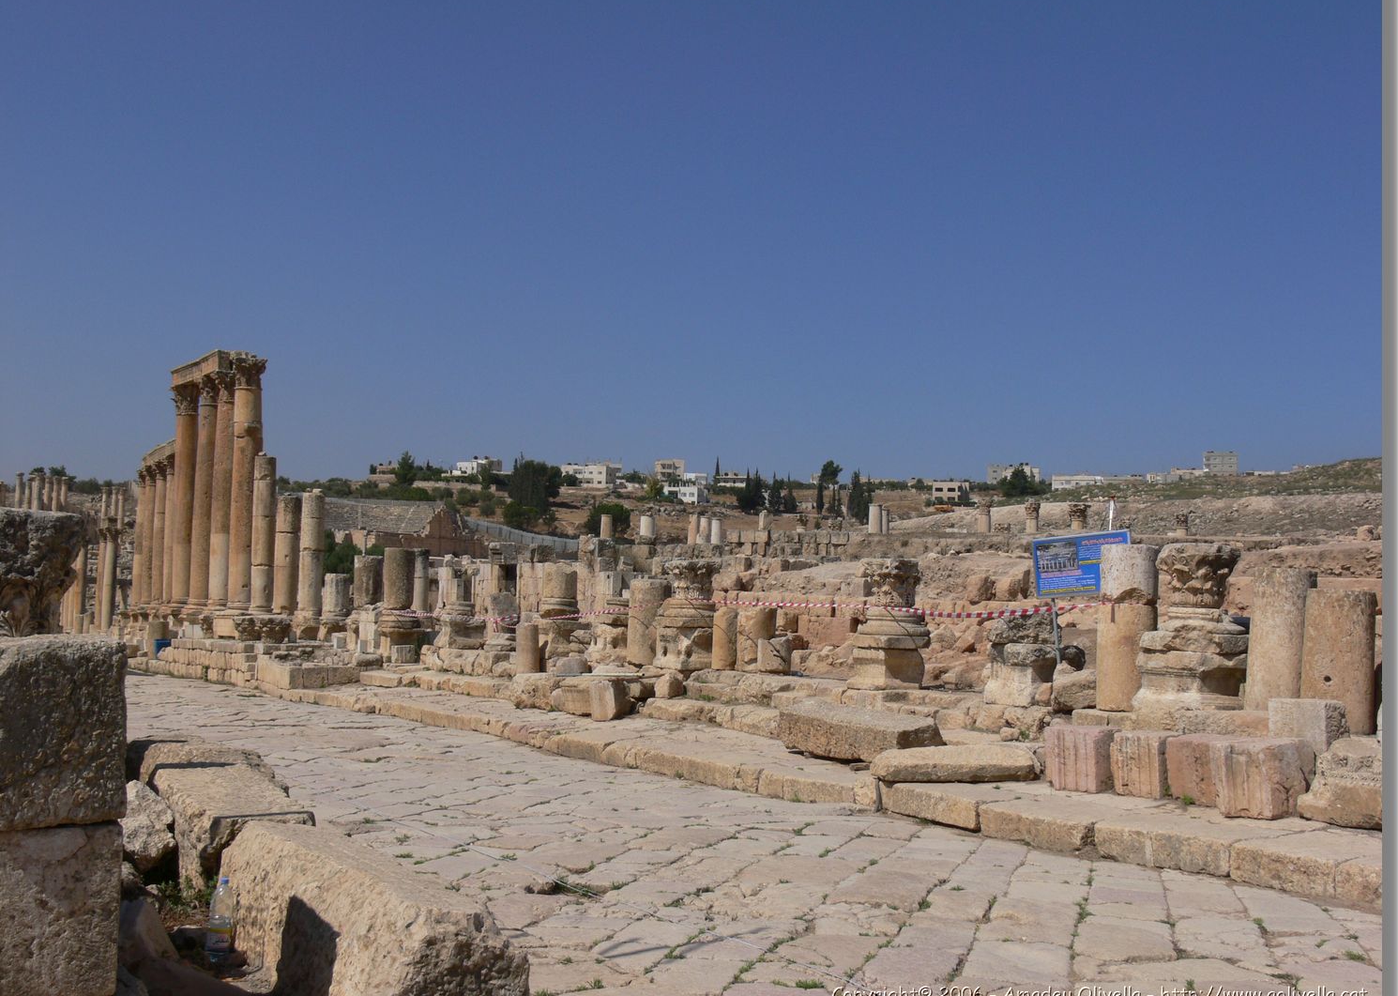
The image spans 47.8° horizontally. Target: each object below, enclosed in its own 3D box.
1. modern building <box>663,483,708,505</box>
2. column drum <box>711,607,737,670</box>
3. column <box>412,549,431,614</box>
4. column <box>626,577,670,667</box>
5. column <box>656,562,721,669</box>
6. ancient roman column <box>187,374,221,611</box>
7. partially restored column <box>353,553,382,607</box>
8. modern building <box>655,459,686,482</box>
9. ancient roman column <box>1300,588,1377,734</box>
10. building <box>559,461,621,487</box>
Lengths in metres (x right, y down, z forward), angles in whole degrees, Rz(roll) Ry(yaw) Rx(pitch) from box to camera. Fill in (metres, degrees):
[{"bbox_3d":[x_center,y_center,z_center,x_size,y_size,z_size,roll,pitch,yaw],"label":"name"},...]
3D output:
[{"bbox_3d":[-3.507,-1.109,430.000,9.500,5.900,8.500,1,-3,20],"label":"modern building"},{"bbox_3d":[0.424,2.388,26.700,0.420,1.050,0.420,2,-2,0],"label":"column drum"},{"bbox_3d":[-8.807,2.659,50.000,0.500,2.050,0.500,4,-4,-32],"label":"column"},{"bbox_3d":[-0.921,2.249,28.600,0.730,1.600,0.730,2,-2,0],"label":"column"},{"bbox_3d":[-0.176,2.038,27.500,0.980,1.930,0.980,3,-2,-32],"label":"column"},{"bbox_3d":[-16.822,-0.169,53.728,0.950,7.870,0.950,3,-4,-31],"label":"ancient roman column"},{"bbox_3d":[-8.279,2.101,39.500,0.750,1.350,0.750,3,-2,-32],"label":"partially restored column"},{"bbox_3d":[-10.592,-10.188,580.000,10.800,9.000,11.000,2,-2,-3],"label":"modern building"},{"bbox_3d":[6.300,1.591,15.541,0.720,1.420,0.720,3,-4,-31],"label":"ancient roman column"},{"bbox_3d":[-36.994,-7.160,535.000,18.000,8.500,12.000,2,-2,16],"label":"building"}]

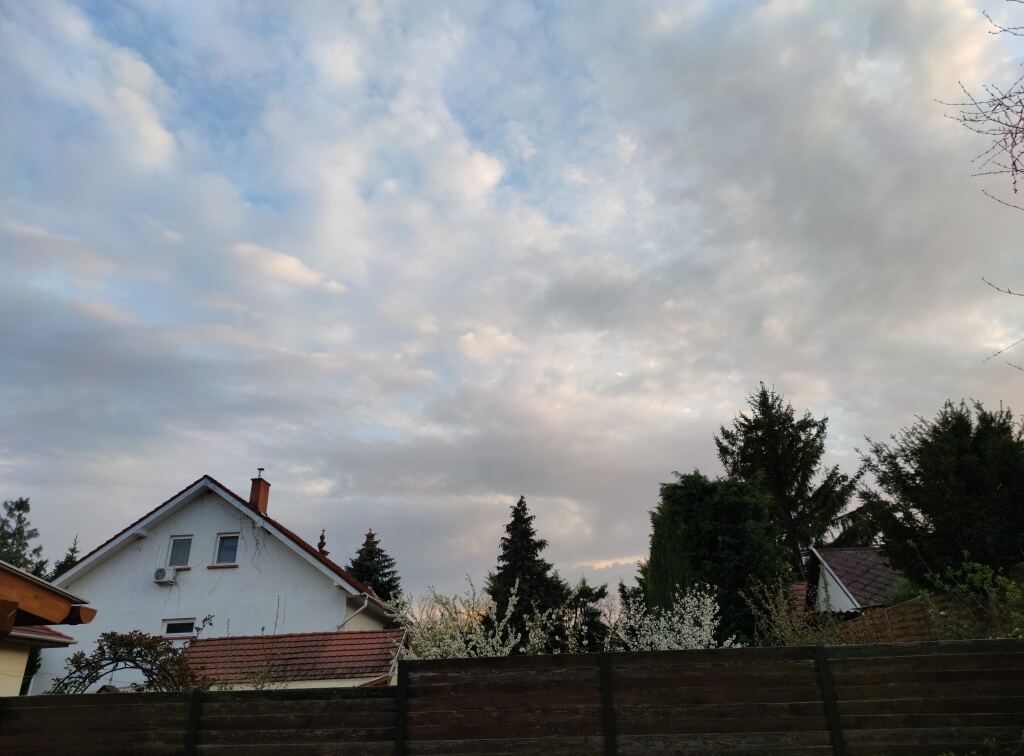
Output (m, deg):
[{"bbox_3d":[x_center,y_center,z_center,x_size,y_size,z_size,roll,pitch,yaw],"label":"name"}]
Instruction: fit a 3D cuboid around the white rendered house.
[{"bbox_3d":[-12.372,10.900,31.400,13.300,10.950,8.900,-3,-26,1],"label":"white rendered house"}]

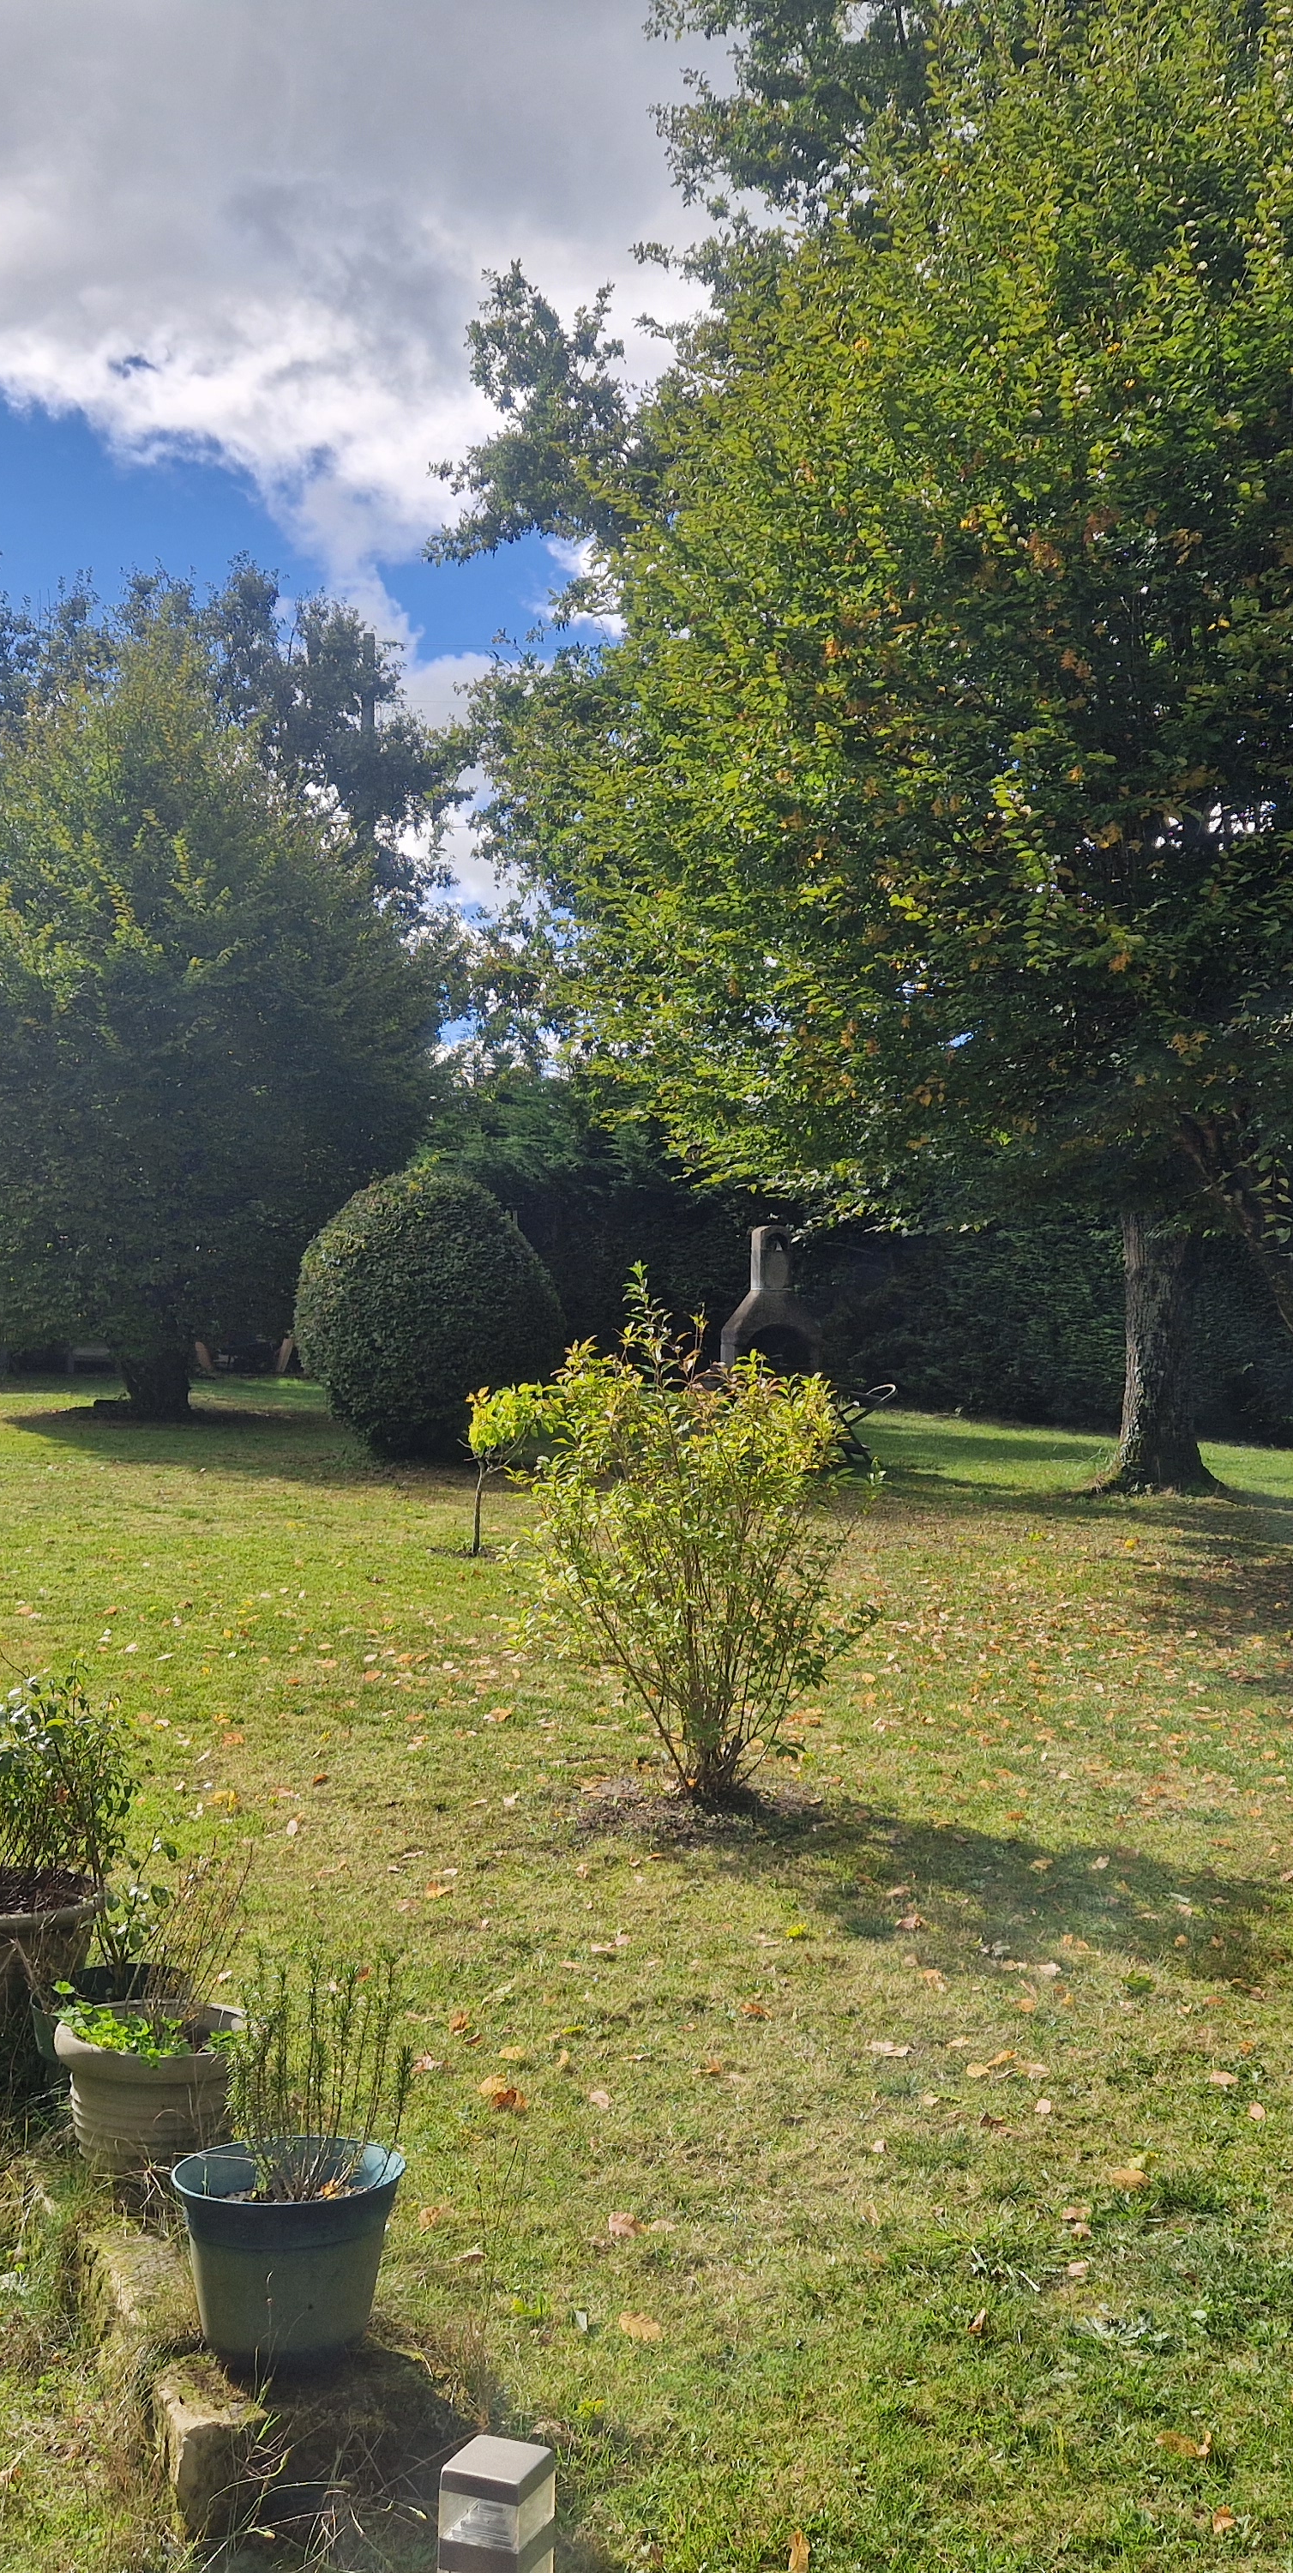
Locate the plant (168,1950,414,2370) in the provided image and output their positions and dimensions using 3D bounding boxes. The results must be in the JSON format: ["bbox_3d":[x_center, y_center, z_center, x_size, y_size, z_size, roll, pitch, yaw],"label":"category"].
[{"bbox_3d":[-0.470,1.140,3.020,0.320,0.522,0.310,0,-1,0],"label":"plant"}]

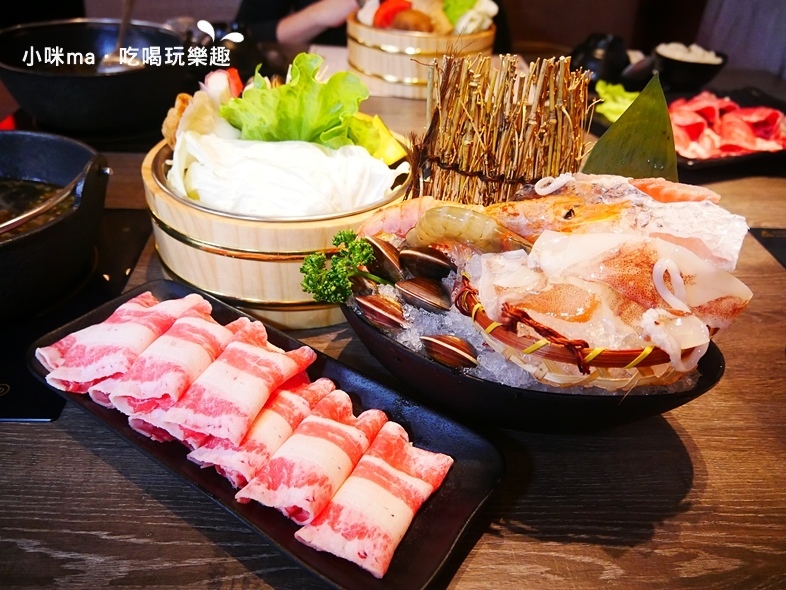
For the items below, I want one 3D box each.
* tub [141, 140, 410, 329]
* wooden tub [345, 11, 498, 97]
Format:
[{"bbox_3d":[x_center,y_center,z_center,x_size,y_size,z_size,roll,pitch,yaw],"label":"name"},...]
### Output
[{"bbox_3d":[-0.096,-0.082,0.597,0.245,0.098,0.245,4,36,-3],"label":"tub"},{"bbox_3d":[0.043,-0.415,1.072,0.245,0.098,0.245,4,36,-3],"label":"wooden tub"}]

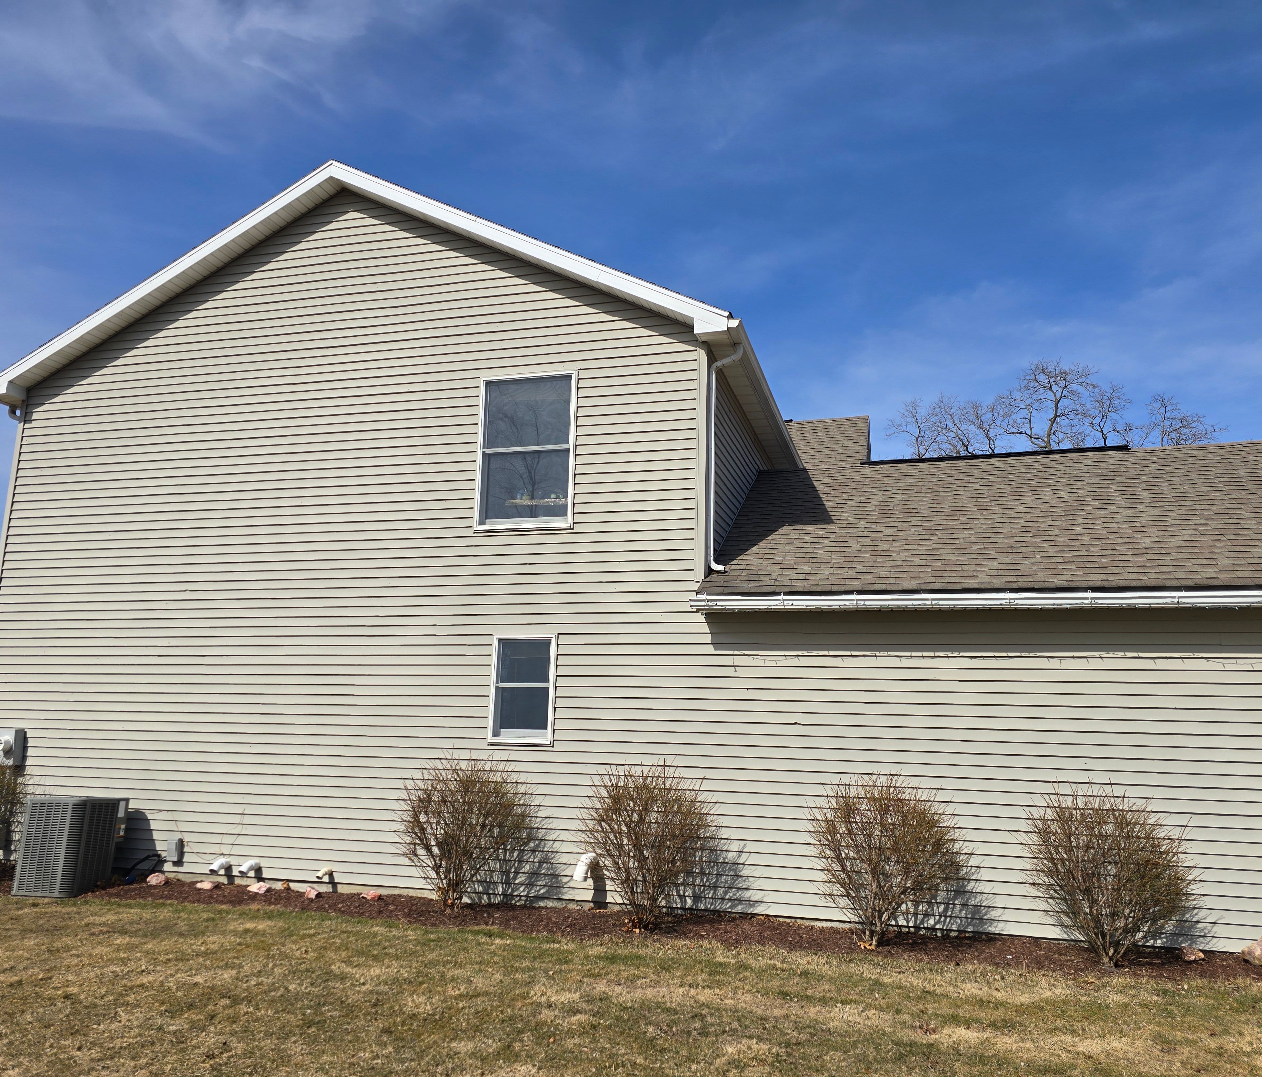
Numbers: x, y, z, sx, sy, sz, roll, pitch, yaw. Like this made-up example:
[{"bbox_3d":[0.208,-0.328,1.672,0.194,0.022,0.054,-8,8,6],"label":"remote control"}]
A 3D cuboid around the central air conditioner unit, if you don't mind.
[{"bbox_3d":[-5.692,3.115,9.734,0.670,0.925,0.660,-2,-12,14],"label":"central air conditioner unit"}]

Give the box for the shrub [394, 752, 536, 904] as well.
[{"bbox_3d":[-1.514,2.677,8.720,1.310,1.320,1.000,-2,-12,14],"label":"shrub"}]

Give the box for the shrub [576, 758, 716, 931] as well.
[{"bbox_3d":[0.140,2.660,8.263,1.220,1.385,1.040,-2,-12,14],"label":"shrub"}]

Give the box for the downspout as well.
[{"bbox_3d":[0.946,-0.809,9.447,0.345,2.365,0.090,-2,-12,14],"label":"downspout"}]

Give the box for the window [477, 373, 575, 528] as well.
[{"bbox_3d":[-1.089,-0.907,9.858,1.059,1.657,0.100,-2,-12,14],"label":"window"}]

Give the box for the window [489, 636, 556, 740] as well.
[{"bbox_3d":[-1.066,1.480,9.358,0.665,1.047,0.100,-2,-12,14],"label":"window"}]

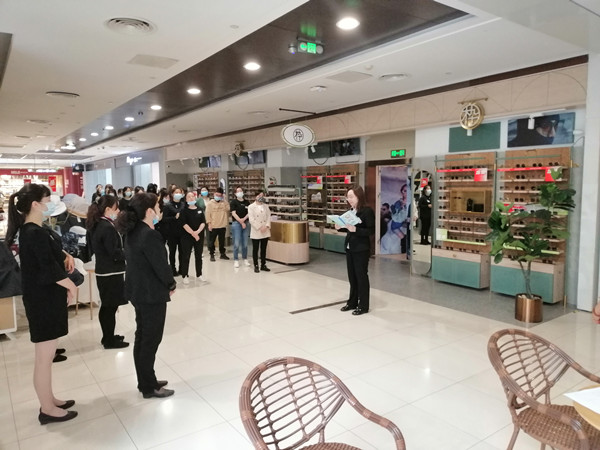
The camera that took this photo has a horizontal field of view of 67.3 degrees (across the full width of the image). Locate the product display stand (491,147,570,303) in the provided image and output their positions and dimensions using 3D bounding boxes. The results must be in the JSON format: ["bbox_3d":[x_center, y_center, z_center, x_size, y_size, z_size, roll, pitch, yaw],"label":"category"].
[{"bbox_3d":[3.152,-0.005,6.216,0.330,2.050,0.920,-5,7,-35],"label":"product display stand"}]

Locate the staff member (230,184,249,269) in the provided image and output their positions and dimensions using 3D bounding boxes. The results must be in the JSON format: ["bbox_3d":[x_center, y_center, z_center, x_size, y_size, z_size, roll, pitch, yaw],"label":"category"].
[{"bbox_3d":[-1.205,0.036,9.091,0.440,1.592,0.300,-2,6,-14],"label":"staff member"}]

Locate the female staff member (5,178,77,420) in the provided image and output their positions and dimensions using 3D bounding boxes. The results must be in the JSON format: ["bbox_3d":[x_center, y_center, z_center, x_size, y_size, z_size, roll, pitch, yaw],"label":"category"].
[{"bbox_3d":[-1.779,0.549,3.186,0.460,1.640,0.440,-5,7,-38],"label":"female staff member"}]

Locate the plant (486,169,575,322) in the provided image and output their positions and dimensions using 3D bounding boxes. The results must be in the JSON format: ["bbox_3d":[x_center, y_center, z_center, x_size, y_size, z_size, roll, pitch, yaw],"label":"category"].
[{"bbox_3d":[2.723,0.214,5.351,0.920,1.780,0.950,-5,7,-35],"label":"plant"}]

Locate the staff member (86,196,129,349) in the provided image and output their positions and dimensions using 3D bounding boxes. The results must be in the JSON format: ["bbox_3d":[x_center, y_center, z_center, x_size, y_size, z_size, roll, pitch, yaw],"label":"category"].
[{"bbox_3d":[-1.962,0.466,4.627,0.400,1.540,0.430,-5,7,-35],"label":"staff member"}]

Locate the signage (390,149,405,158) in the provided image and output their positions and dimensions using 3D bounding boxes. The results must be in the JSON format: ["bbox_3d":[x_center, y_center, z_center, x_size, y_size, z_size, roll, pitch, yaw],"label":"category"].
[{"bbox_3d":[1.925,-1.407,8.876,0.050,0.160,0.370,-5,7,-35],"label":"signage"}]

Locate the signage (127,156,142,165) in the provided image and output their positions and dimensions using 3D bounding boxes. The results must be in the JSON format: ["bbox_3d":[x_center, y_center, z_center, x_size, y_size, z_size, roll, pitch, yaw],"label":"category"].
[{"bbox_3d":[-7.671,-2.981,20.878,0.080,0.370,2.300,-5,7,-35],"label":"signage"}]

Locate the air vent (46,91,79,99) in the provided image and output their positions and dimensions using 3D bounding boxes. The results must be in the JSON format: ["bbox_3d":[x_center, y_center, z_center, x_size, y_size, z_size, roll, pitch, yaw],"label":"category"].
[{"bbox_3d":[-3.914,-2.160,7.459,0.500,0.060,0.500,-5,7,-35],"label":"air vent"}]

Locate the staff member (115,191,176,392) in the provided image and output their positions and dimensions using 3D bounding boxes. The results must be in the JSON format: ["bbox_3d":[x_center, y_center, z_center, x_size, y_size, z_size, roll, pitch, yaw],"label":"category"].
[{"bbox_3d":[-1.181,0.546,3.504,0.400,1.570,0.440,-5,7,-35],"label":"staff member"}]

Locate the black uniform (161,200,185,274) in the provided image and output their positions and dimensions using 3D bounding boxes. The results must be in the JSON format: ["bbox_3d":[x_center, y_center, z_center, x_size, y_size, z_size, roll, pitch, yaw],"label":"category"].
[{"bbox_3d":[-2.297,0.223,8.264,0.450,1.310,0.290,-3,6,-23],"label":"black uniform"}]

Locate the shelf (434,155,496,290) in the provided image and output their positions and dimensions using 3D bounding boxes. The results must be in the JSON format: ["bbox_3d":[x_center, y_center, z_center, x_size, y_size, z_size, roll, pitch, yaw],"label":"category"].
[{"bbox_3d":[2.508,-0.081,6.926,0.340,2.030,0.860,-5,7,-35],"label":"shelf"}]

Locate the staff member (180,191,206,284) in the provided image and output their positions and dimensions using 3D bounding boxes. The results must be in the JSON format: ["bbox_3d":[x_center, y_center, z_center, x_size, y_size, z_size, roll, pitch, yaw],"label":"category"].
[{"bbox_3d":[-1.870,0.185,7.848,0.450,1.551,0.290,-3,6,-21],"label":"staff member"}]

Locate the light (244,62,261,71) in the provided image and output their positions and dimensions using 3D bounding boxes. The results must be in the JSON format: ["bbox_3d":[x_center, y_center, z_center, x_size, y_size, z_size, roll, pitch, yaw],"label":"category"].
[{"bbox_3d":[-0.652,-2.196,6.186,0.200,0.060,0.200,-5,7,-35],"label":"light"}]

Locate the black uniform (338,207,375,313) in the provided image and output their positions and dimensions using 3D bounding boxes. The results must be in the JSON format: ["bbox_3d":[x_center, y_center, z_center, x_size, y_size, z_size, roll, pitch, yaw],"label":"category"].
[{"bbox_3d":[0.704,0.420,5.698,0.420,1.330,0.450,-5,7,-35],"label":"black uniform"}]

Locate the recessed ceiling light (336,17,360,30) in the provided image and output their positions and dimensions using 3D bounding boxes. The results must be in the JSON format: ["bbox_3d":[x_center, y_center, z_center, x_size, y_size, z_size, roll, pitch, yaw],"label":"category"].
[{"bbox_3d":[0.490,-2.056,4.552,0.200,0.060,0.200,-5,7,-35],"label":"recessed ceiling light"}]

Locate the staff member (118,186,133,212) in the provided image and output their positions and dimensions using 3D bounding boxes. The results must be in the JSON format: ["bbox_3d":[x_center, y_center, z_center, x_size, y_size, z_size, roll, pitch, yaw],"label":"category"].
[{"bbox_3d":[-3.542,0.014,9.349,0.440,1.600,0.300,-5,7,-35],"label":"staff member"}]

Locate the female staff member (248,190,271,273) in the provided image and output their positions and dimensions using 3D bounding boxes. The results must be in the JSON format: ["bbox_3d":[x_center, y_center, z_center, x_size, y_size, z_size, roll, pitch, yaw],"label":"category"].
[{"bbox_3d":[-0.763,0.107,8.666,0.450,1.519,0.290,-2,6,-16],"label":"female staff member"}]

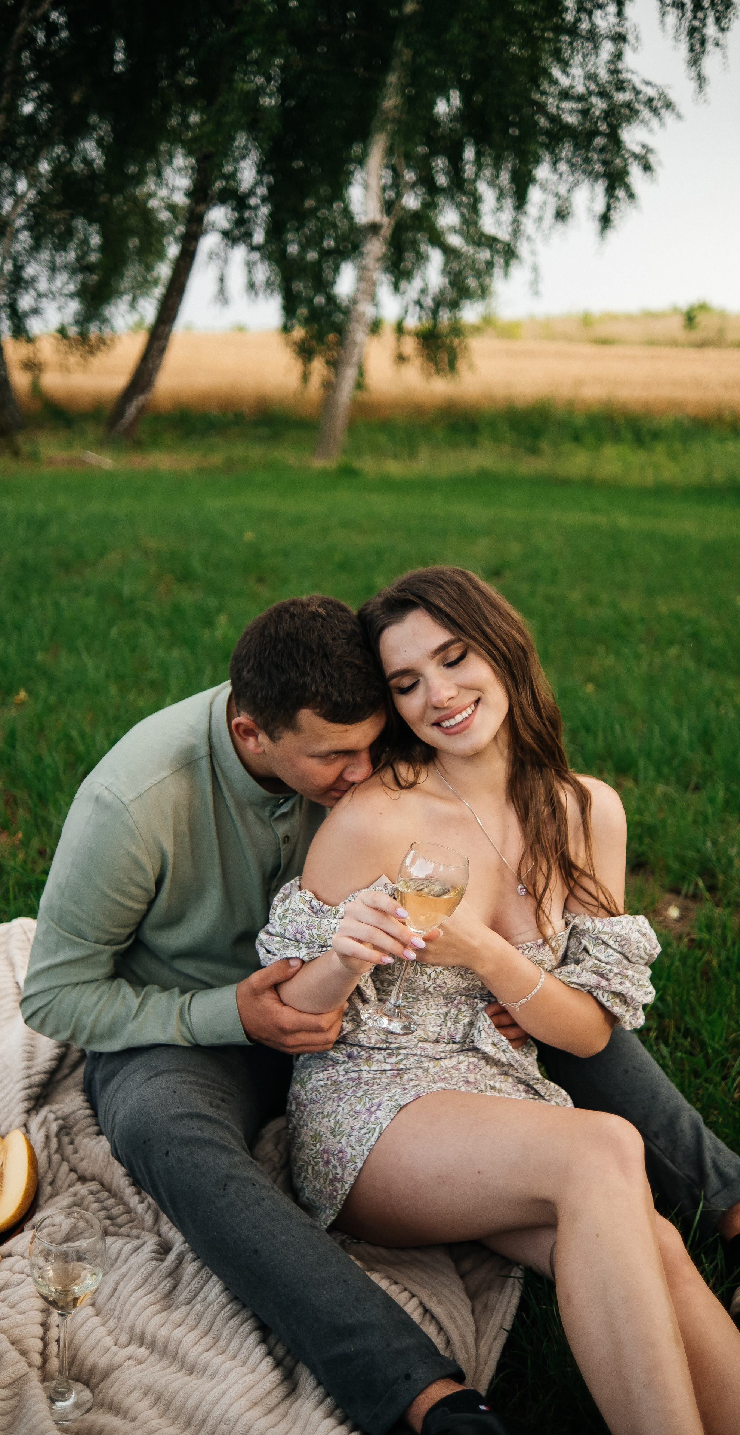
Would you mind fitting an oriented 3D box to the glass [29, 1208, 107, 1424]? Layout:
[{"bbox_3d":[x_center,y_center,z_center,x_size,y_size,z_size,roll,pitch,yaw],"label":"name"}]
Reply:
[{"bbox_3d":[-0.305,0.600,1.399,0.075,0.196,0.075,4,12,0],"label":"glass"}]

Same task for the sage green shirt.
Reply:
[{"bbox_3d":[-0.190,0.195,1.830,0.560,0.510,0.410,-11,31,-39],"label":"sage green shirt"}]

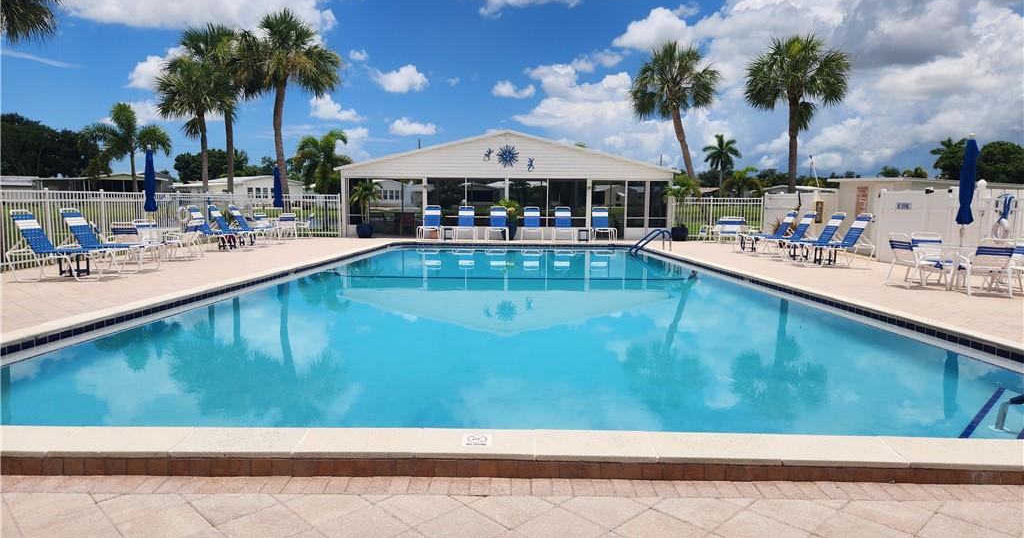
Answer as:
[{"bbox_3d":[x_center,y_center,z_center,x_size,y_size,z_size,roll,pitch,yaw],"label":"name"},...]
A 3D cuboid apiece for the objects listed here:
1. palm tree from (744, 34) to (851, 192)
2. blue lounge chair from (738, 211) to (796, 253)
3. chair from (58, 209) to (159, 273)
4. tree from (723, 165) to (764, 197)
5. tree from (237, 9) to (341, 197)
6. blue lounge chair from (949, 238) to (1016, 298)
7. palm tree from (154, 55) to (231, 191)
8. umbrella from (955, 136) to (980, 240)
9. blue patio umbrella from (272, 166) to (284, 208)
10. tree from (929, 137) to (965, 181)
[{"bbox_3d":[13.073,-6.170,30.515,4.800,8.800,4.700,1,6,0],"label":"palm tree"},{"bbox_3d":[6.693,-0.962,17.949,1.640,1.110,0.700,1,6,2],"label":"blue lounge chair"},{"bbox_3d":[-7.005,-0.506,11.918,1.500,1.060,0.660,1,6,0],"label":"chair"},{"bbox_3d":[15.836,-5.127,46.720,2.800,3.783,2.800,0,6,0],"label":"tree"},{"bbox_3d":[-9.009,-5.925,27.730,3.950,8.991,3.950,0,6,0],"label":"tree"},{"bbox_3d":[7.321,-0.043,10.595,0.620,0.860,0.660,2,6,10],"label":"blue lounge chair"},{"bbox_3d":[-10.952,-4.168,23.607,2.750,6.400,2.750,1,6,0],"label":"palm tree"},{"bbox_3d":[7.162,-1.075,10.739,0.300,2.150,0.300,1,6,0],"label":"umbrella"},{"bbox_3d":[-7.367,-2.313,21.484,0.330,2.050,0.330,1,6,0],"label":"blue patio umbrella"},{"bbox_3d":[27.262,-5.166,41.655,2.900,5.600,2.900,1,6,0],"label":"tree"}]

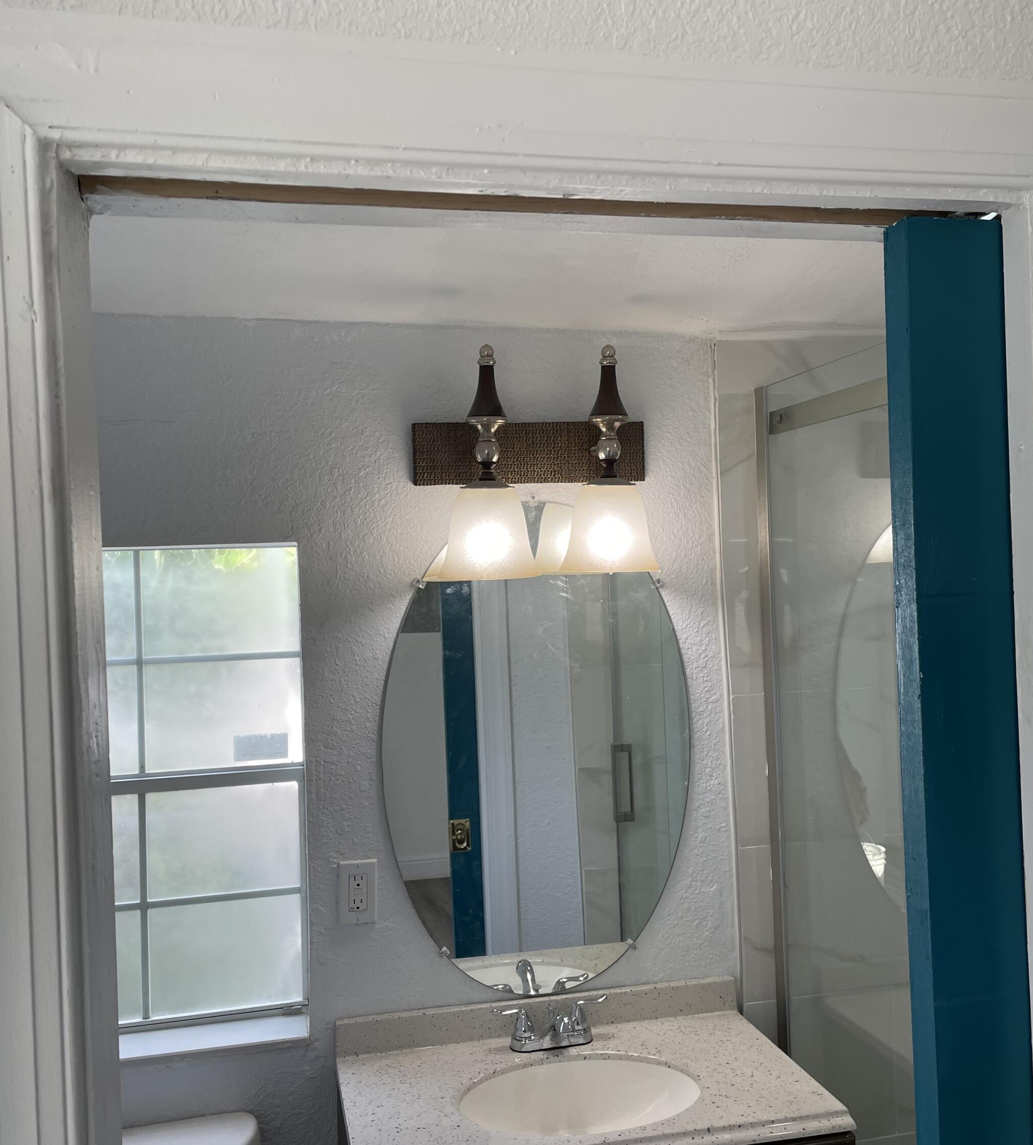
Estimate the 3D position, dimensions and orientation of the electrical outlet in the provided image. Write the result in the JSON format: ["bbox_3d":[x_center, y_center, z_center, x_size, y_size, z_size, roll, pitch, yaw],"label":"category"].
[{"bbox_3d":[-0.289,0.583,2.087,0.070,0.115,0.013,-2,0,-13],"label":"electrical outlet"}]

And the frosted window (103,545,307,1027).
[{"bbox_3d":[-0.695,0.403,2.137,0.585,0.885,0.075,-2,0,-13],"label":"frosted window"}]

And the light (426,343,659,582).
[{"bbox_3d":[0.046,-0.198,2.066,0.442,0.415,0.210,-2,0,-13],"label":"light"}]

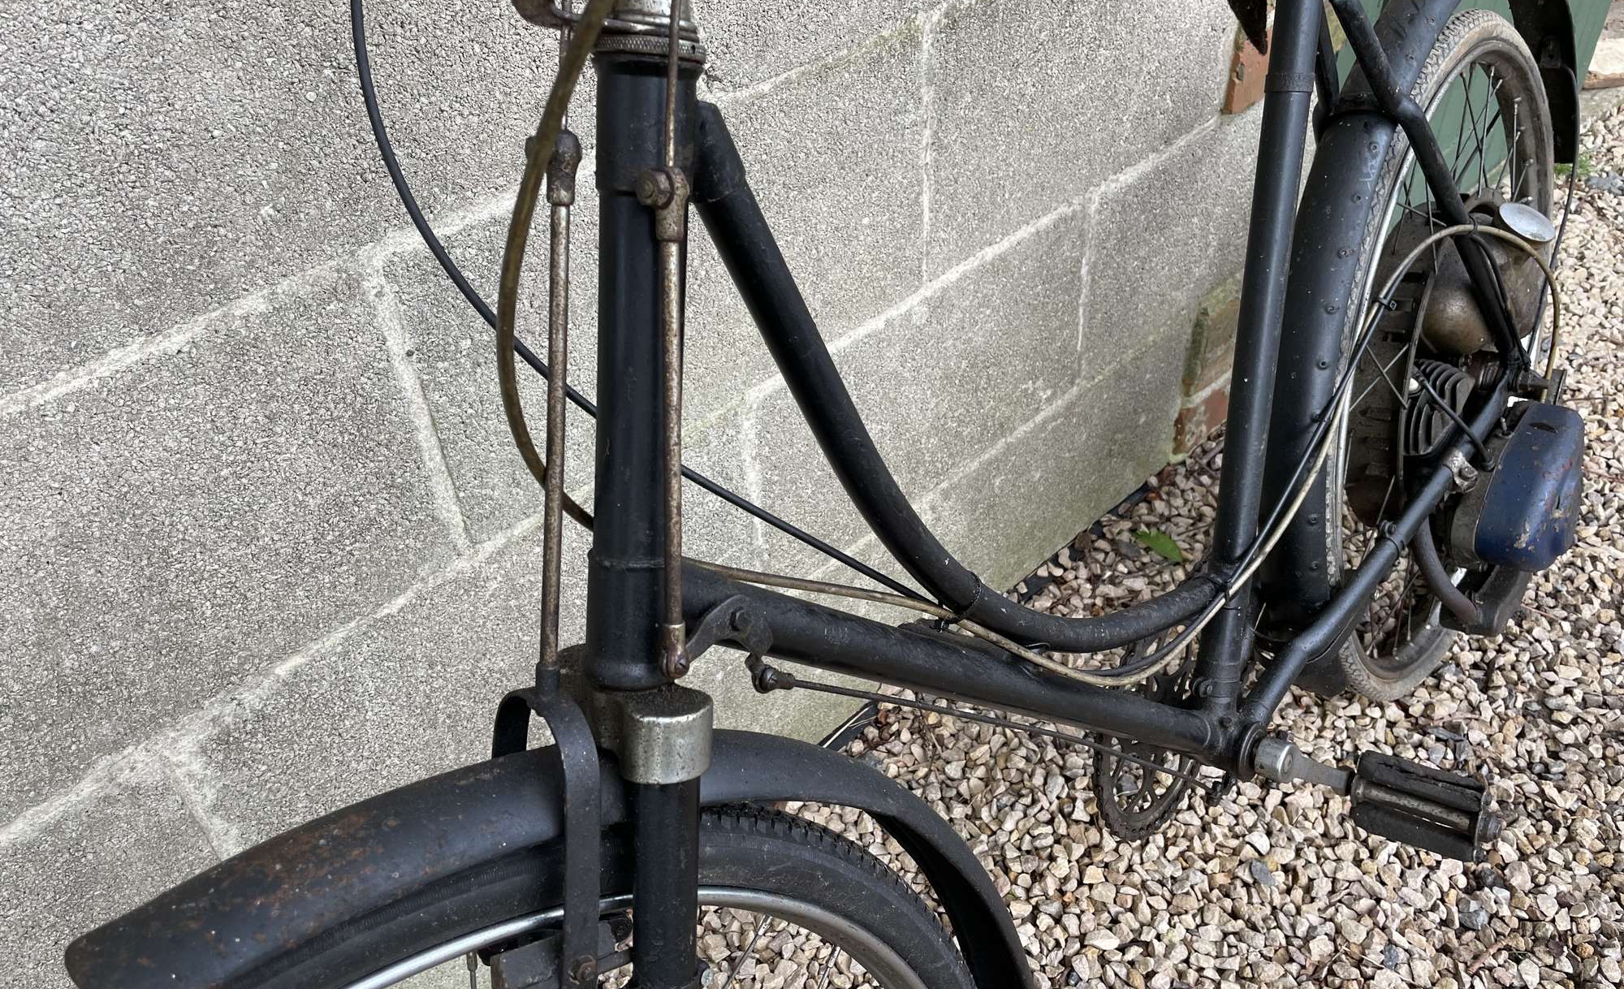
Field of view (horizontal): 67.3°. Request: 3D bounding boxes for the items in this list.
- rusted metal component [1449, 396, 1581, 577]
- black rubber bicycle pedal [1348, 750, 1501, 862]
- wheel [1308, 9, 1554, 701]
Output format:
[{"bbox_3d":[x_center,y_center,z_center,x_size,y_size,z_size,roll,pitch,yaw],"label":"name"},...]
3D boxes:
[{"bbox_3d":[0.669,0.000,1.145,0.070,0.092,0.165,13,52,40],"label":"rusted metal component"},{"bbox_3d":[0.482,0.246,0.962,0.103,0.062,0.029,13,12,40],"label":"black rubber bicycle pedal"},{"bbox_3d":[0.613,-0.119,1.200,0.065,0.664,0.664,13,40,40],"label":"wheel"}]

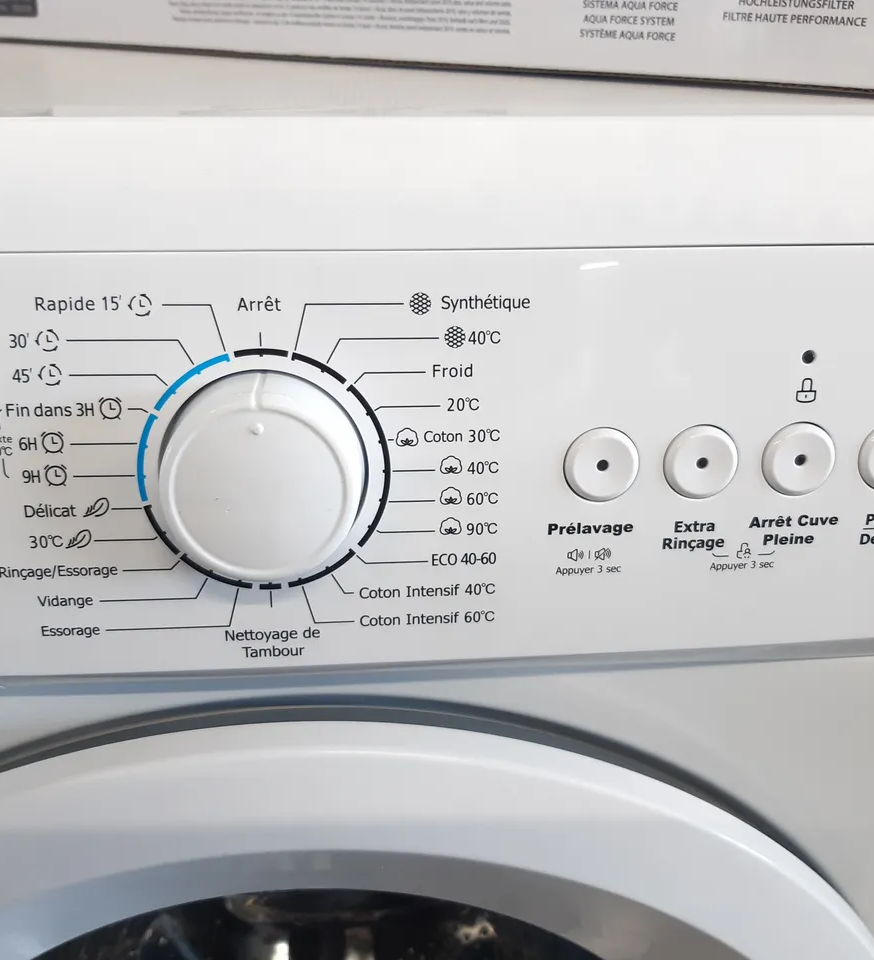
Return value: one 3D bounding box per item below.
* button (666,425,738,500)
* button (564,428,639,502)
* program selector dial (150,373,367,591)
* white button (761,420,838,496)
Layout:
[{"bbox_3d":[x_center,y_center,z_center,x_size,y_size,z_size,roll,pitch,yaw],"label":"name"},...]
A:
[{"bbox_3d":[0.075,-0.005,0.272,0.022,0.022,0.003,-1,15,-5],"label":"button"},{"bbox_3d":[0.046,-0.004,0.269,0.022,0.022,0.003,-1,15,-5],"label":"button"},{"bbox_3d":[-0.046,0.001,0.252,0.056,0.056,0.021,-1,15,-5],"label":"program selector dial"},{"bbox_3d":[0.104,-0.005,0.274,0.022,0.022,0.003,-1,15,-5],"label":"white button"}]

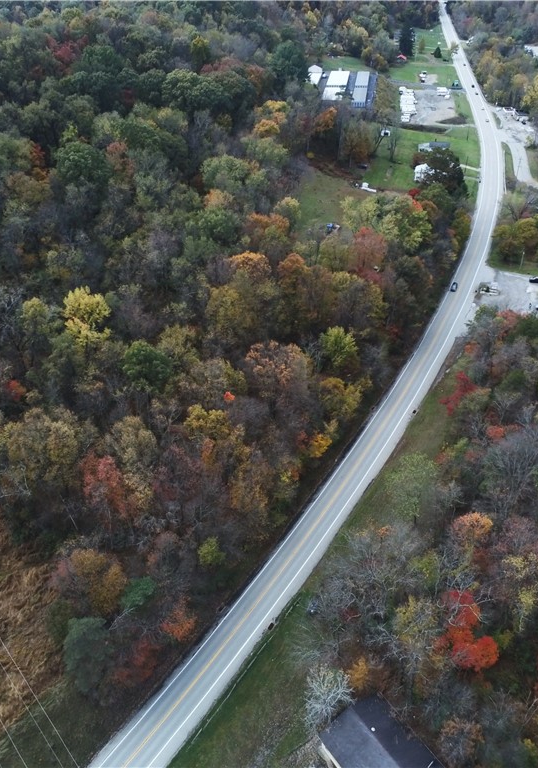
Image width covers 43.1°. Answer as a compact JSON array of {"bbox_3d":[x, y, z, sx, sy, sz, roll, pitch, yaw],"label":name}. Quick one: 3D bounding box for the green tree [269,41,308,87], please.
[{"bbox_3d":[10.770,-175.870,376.010,19.000,23.000,19.000,-1,37,0],"label":"green tree"}]

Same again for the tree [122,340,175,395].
[{"bbox_3d":[-29.920,-2.450,168.930,12.500,17.000,12.500,-1,37,0],"label":"tree"}]

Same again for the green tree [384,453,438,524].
[{"bbox_3d":[32.080,24.200,153.160,11.800,16.000,11.800,0,37,0],"label":"green tree"}]

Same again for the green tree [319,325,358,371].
[{"bbox_3d":[20.615,-9.629,199.730,11.630,15.000,11.630,-1,36,0],"label":"green tree"}]

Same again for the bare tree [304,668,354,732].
[{"bbox_3d":[10.313,54.500,118.503,8.630,11.000,8.630,-1,36,0],"label":"bare tree"}]

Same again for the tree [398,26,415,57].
[{"bbox_3d":[95.800,-238.620,474.030,11.000,21.000,11.000,-1,37,0],"label":"tree"}]

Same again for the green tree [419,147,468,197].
[{"bbox_3d":[73.140,-88.550,285.520,18.500,21.000,18.500,-1,37,0],"label":"green tree"}]

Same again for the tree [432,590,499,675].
[{"bbox_3d":[36.450,46.230,125.580,11.500,15.000,11.500,0,37,0],"label":"tree"}]

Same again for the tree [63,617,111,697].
[{"bbox_3d":[-30.330,45.950,114.320,7.600,17.000,7.600,0,37,0],"label":"tree"}]

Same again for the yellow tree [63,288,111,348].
[{"bbox_3d":[-43.460,-15.360,162.040,11.000,15.500,11.000,0,37,0],"label":"yellow tree"}]

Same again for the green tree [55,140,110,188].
[{"bbox_3d":[-62.000,-71.050,227.800,16.500,19.000,16.500,-1,37,0],"label":"green tree"}]

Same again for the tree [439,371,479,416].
[{"bbox_3d":[52.930,1.878,189.766,10.220,11.000,10.220,-1,36,0],"label":"tree"}]

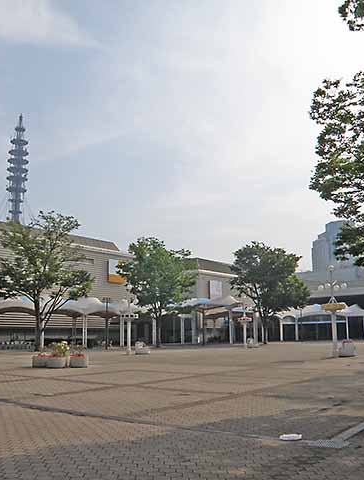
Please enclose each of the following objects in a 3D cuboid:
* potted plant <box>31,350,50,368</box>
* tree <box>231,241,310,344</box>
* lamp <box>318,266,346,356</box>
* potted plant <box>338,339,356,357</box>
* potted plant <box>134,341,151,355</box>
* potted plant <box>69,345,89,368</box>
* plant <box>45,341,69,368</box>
[{"bbox_3d":[-7.050,5.965,24.000,0.960,0.873,0.950,-1,-11,0],"label":"potted plant"},{"bbox_3d":[12.703,7.530,69.000,11.300,14.602,11.300,-1,-11,0],"label":"tree"},{"bbox_3d":[9.832,4.583,31.300,1.800,6.029,1.750,-1,-11,0],"label":"lamp"},{"bbox_3d":[10.865,7.125,31.500,1.050,1.055,1.000,-1,-11,0],"label":"potted plant"},{"bbox_3d":[-3.369,9.180,41.000,1.300,1.107,1.150,-1,-11,0],"label":"potted plant"},{"bbox_3d":[-5.167,5.814,24.000,0.980,1.166,0.960,-1,-11,0],"label":"potted plant"},{"bbox_3d":[-6.316,5.713,24.000,1.120,1.361,1.100,-1,-11,0],"label":"plant"}]

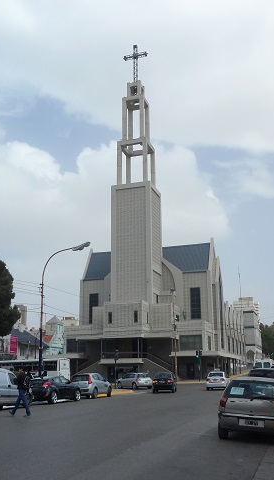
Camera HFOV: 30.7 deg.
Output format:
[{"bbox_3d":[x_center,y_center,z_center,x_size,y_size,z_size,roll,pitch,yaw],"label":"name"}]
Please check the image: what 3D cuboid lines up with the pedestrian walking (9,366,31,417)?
[{"bbox_3d":[-4.311,5.673,18.659,0.680,1.750,0.500,-3,-14,10],"label":"pedestrian walking"}]

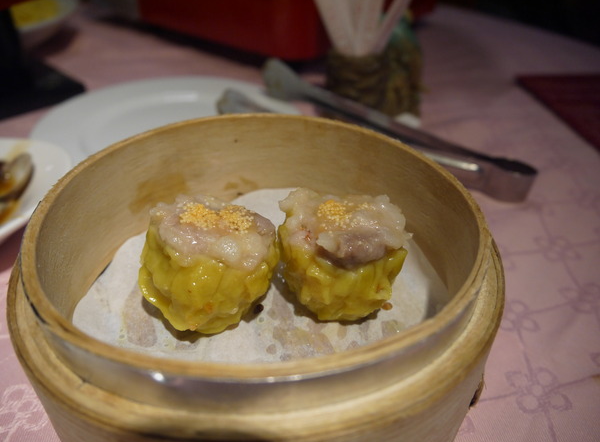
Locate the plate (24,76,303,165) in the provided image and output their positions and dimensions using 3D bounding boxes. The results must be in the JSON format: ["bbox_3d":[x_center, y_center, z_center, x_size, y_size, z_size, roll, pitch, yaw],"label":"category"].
[{"bbox_3d":[-0.089,-0.063,0.349,0.183,0.020,0.183,2,35,-1],"label":"plate"}]

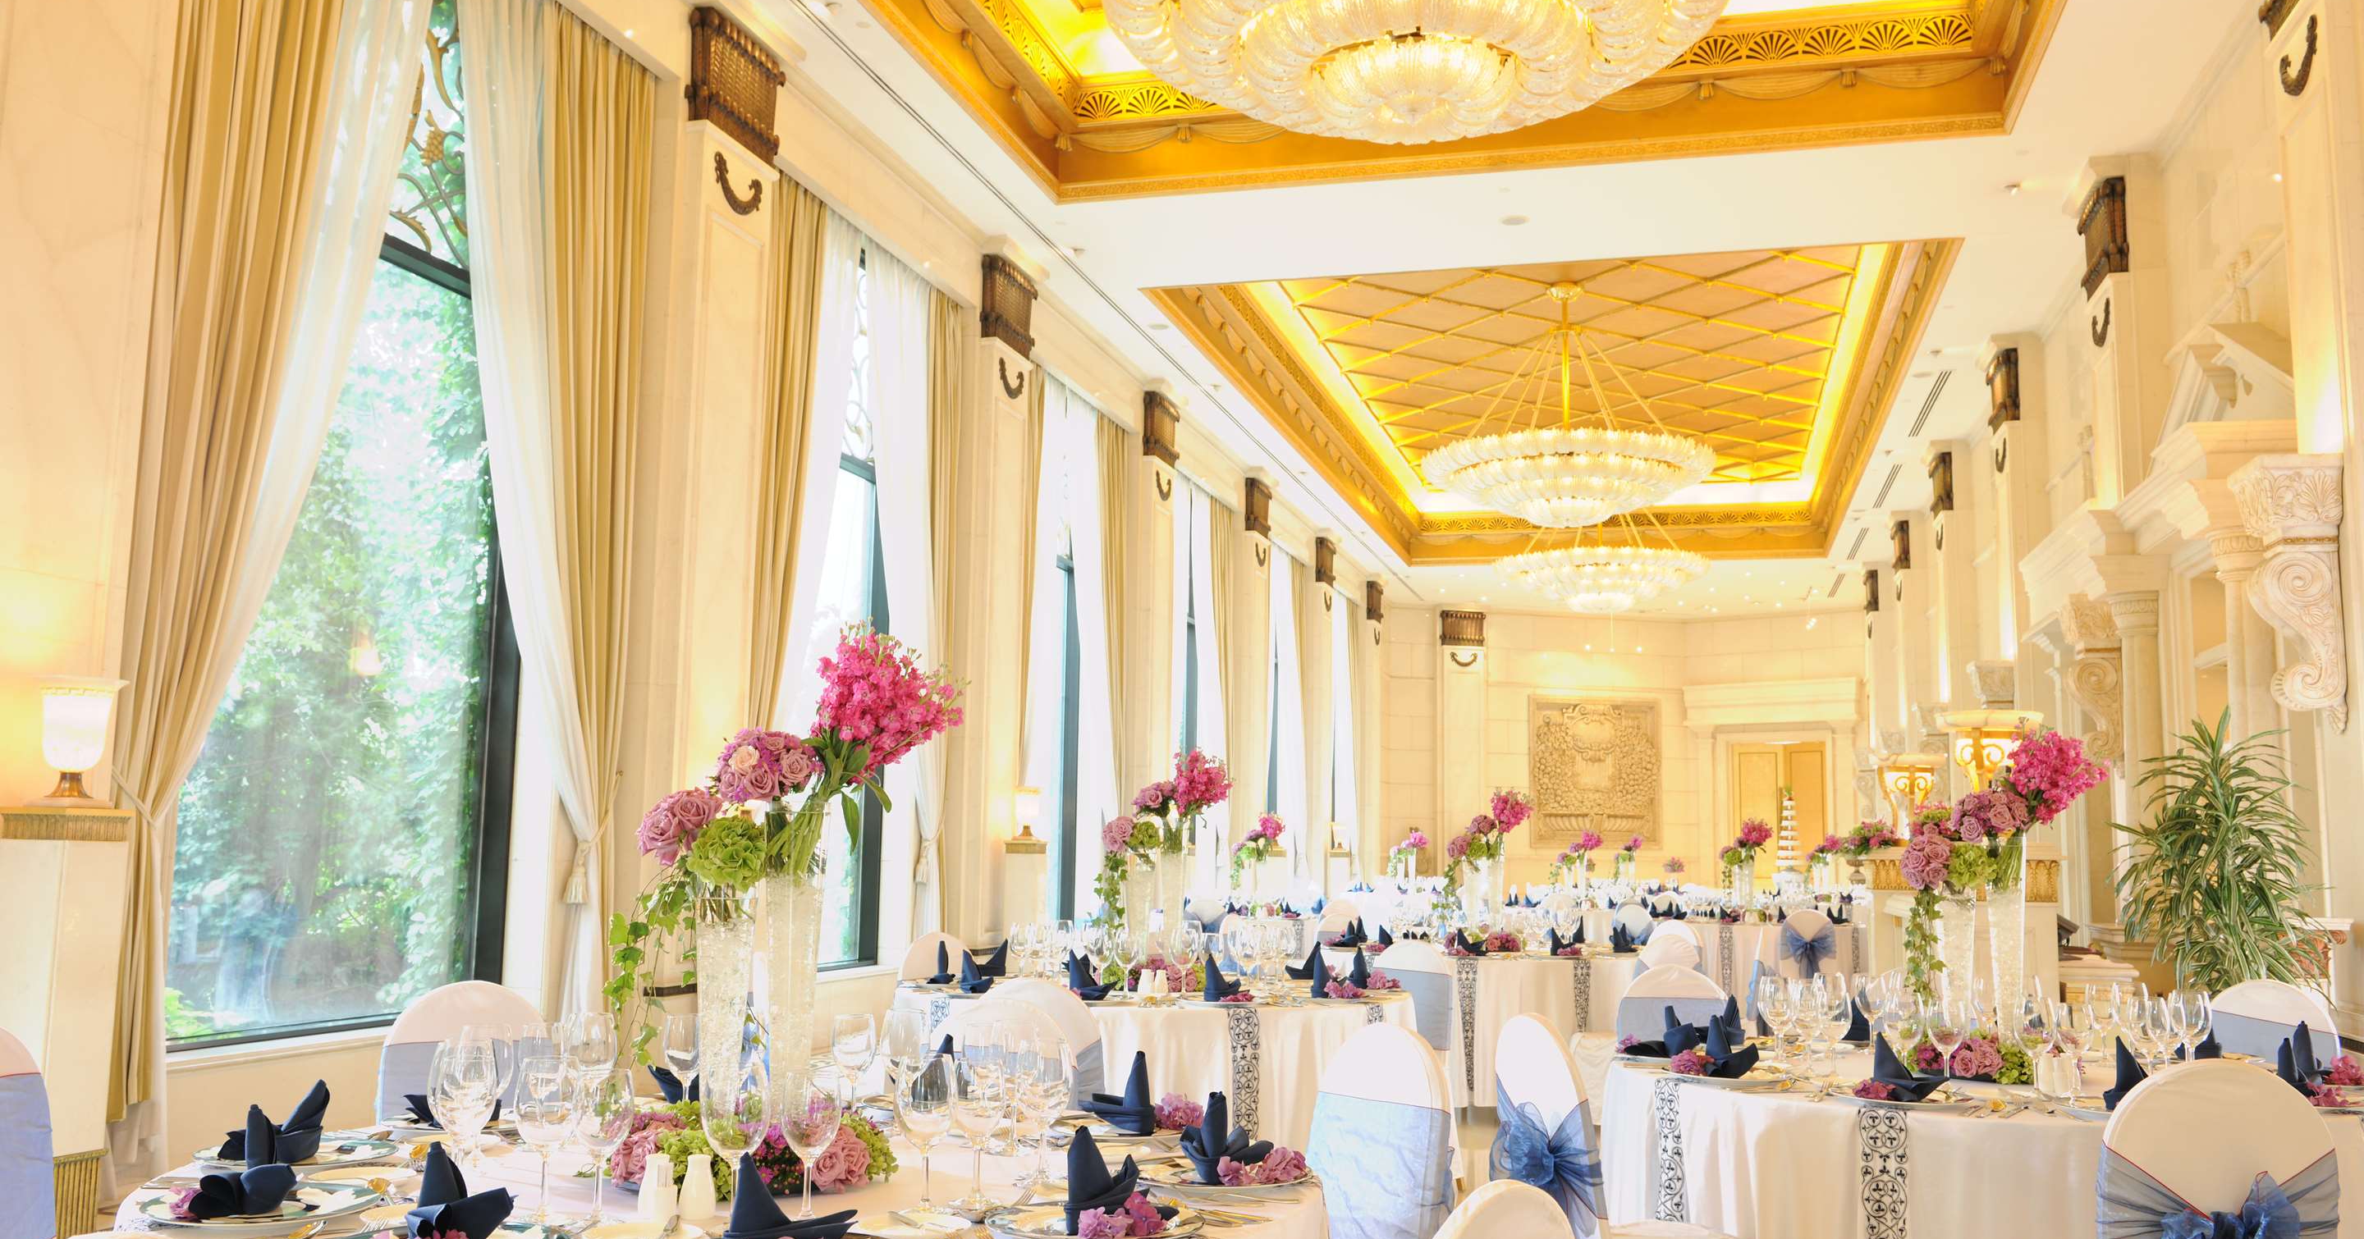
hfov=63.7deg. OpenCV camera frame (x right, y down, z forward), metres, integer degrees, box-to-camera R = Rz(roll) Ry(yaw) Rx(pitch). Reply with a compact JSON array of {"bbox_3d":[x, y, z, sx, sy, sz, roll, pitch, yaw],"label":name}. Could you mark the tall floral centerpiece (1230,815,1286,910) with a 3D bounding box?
[{"bbox_3d":[0.664,2.119,16.500,0.460,0.890,0.340,-1,-7,15],"label":"tall floral centerpiece"}]

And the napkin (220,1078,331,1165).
[{"bbox_3d":[-1.305,0.716,2.741,0.112,0.114,0.140,2,-7,-6],"label":"napkin"}]

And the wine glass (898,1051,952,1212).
[{"bbox_3d":[-0.376,0.760,2.825,0.086,0.220,0.086,1,-7,0],"label":"wine glass"}]

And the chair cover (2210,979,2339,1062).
[{"bbox_3d":[3.034,1.528,5.492,0.540,0.950,0.430,5,-8,-30],"label":"chair cover"}]

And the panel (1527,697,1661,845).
[{"bbox_3d":[6.937,2.577,32.000,2.300,2.600,0.150,2,-7,-7],"label":"panel"}]

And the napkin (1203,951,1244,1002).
[{"bbox_3d":[0.151,1.266,6.768,0.145,0.175,0.120,1,-7,1],"label":"napkin"}]

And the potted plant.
[{"bbox_3d":[4.172,1.326,7.679,0.800,1.920,0.800,-3,-8,29],"label":"potted plant"}]

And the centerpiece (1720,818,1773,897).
[{"bbox_3d":[4.362,1.946,14.696,0.420,0.820,0.320,-1,-7,15],"label":"centerpiece"}]

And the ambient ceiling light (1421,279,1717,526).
[{"bbox_3d":[3.987,-2.219,19.666,3.045,2.525,3.045,-1,-7,12],"label":"ambient ceiling light"}]

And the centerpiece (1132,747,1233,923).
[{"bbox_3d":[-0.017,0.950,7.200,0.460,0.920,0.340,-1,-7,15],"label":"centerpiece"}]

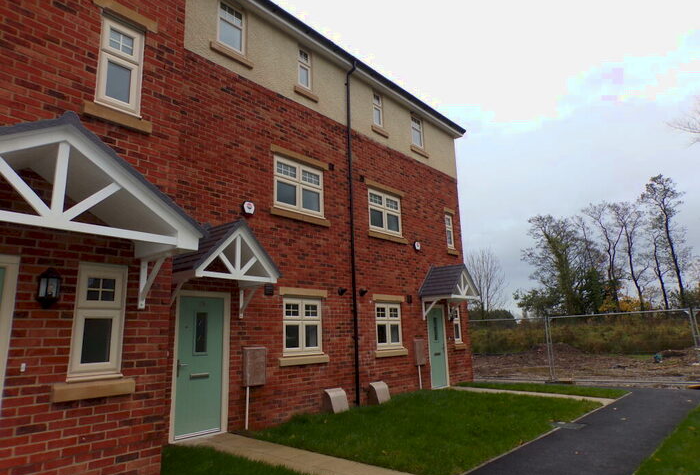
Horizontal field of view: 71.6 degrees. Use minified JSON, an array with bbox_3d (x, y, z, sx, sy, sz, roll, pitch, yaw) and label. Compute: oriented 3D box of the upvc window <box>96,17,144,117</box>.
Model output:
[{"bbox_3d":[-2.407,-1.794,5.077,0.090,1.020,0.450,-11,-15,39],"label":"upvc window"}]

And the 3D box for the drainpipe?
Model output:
[{"bbox_3d":[0.109,-0.339,10.222,0.280,7.445,0.100,-11,-15,39],"label":"drainpipe"}]

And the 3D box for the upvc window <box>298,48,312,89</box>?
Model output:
[{"bbox_3d":[-0.973,-3.490,10.038,0.070,0.850,0.390,-11,-15,39],"label":"upvc window"}]

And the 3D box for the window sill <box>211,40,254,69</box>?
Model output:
[{"bbox_3d":[-2.082,-3.180,8.510,0.145,0.130,0.885,-11,-15,39],"label":"window sill"}]

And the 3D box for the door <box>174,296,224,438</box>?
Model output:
[{"bbox_3d":[-2.245,1.896,7.234,0.060,2.005,0.760,-11,-15,39],"label":"door"}]

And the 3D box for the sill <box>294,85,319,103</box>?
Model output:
[{"bbox_3d":[-0.924,-2.912,9.867,0.145,0.135,0.690,-10,-14,38],"label":"sill"}]

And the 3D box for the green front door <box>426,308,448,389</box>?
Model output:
[{"bbox_3d":[2.213,2.753,12.391,0.100,2.080,0.920,-11,-15,39],"label":"green front door"}]

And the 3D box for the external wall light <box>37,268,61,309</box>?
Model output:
[{"bbox_3d":[-2.495,0.422,4.022,0.210,0.321,0.165,-11,-15,39],"label":"external wall light"}]

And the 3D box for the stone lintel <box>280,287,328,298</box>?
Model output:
[{"bbox_3d":[-0.876,1.026,9.053,0.110,0.138,1.250,-10,-14,38],"label":"stone lintel"}]

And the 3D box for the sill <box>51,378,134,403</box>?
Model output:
[{"bbox_3d":[-2.237,1.321,4.227,0.150,0.140,0.675,-10,-14,38],"label":"sill"}]

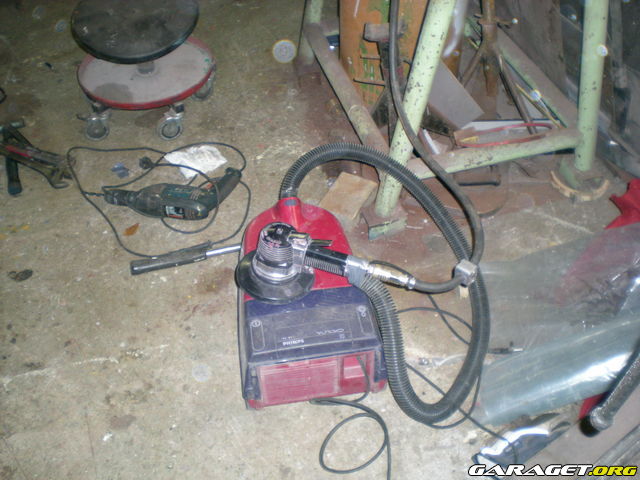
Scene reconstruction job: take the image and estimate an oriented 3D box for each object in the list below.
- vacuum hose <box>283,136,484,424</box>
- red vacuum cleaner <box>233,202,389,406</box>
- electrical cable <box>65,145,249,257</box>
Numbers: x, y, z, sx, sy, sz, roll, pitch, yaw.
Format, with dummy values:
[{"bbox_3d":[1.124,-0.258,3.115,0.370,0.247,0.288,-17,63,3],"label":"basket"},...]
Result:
[{"bbox_3d":[0.170,0.047,1.481,0.394,0.265,0.640,-11,48,-9],"label":"vacuum hose"},{"bbox_3d":[-0.039,0.099,1.481,0.285,0.200,0.420,-7,47,-5],"label":"red vacuum cleaner"},{"bbox_3d":[-0.438,-0.132,1.798,0.520,0.060,0.438,-1,47,0],"label":"electrical cable"}]

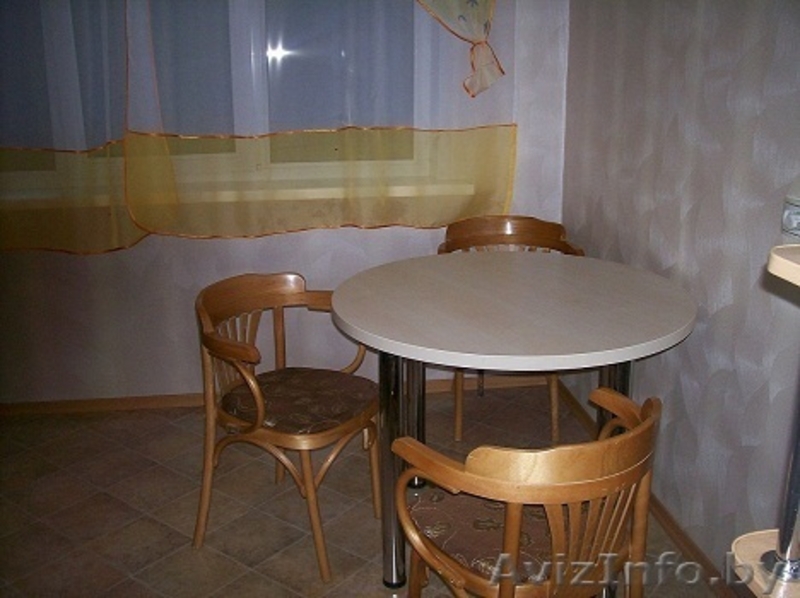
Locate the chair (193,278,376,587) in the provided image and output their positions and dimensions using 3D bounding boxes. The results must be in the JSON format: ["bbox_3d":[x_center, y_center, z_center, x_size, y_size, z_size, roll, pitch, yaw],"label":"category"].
[{"bbox_3d":[-0.314,0.341,2.425,0.495,0.775,0.540,8,19,27],"label":"chair"}]

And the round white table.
[{"bbox_3d":[0.305,0.346,2.406,0.985,0.757,0.985,-1,17,0],"label":"round white table"}]

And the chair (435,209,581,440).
[{"bbox_3d":[0.403,0.102,3.181,0.540,0.775,0.495,0,17,2],"label":"chair"}]

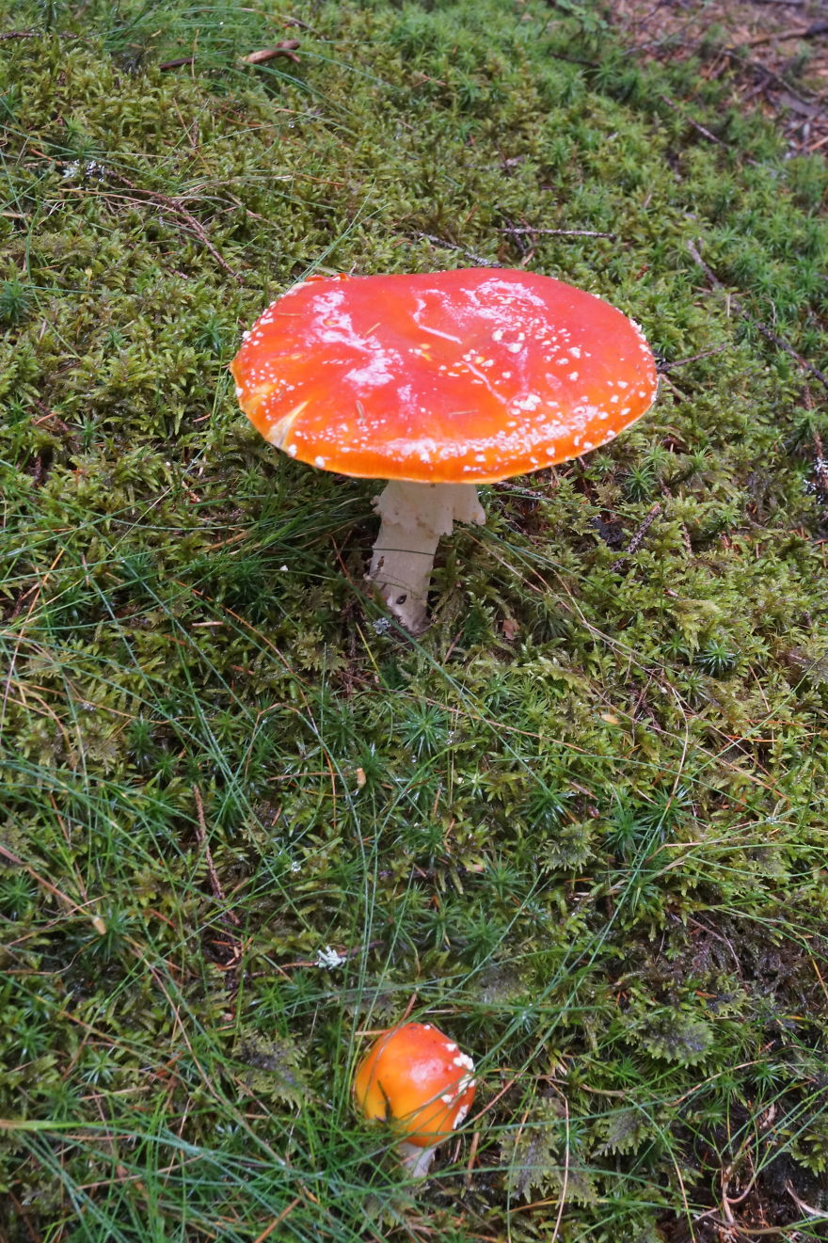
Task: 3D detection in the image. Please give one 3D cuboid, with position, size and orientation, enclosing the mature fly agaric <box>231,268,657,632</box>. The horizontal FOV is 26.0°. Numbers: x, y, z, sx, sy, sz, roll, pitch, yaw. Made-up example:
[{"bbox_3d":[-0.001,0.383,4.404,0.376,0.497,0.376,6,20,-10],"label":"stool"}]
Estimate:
[{"bbox_3d":[0.012,-0.054,0.714,0.163,0.138,0.141,0,35,0],"label":"mature fly agaric"}]

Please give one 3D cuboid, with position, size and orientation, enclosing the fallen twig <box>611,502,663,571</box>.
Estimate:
[{"bbox_3d":[0.098,-0.037,0.785,0.005,0.006,0.052,20,46,21],"label":"fallen twig"}]

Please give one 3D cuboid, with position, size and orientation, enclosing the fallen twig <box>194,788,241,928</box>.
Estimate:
[{"bbox_3d":[-0.072,0.083,0.651,0.005,0.006,0.069,-12,43,-13],"label":"fallen twig"}]

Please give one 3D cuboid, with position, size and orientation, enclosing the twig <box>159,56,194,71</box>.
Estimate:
[{"bbox_3d":[-0.150,-0.354,1.137,0.025,0.007,0.007,-24,47,-25],"label":"twig"}]

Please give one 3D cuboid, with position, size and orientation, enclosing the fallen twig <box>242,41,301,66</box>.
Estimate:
[{"bbox_3d":[-0.091,-0.364,1.148,0.043,0.014,0.020,-25,48,-25],"label":"fallen twig"}]

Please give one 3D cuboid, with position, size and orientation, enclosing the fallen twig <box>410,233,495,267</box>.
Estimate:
[{"bbox_3d":[0.021,-0.200,0.966,0.056,0.006,0.005,27,48,27],"label":"fallen twig"}]

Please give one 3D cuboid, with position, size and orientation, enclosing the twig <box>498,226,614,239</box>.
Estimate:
[{"bbox_3d":[0.078,-0.212,0.979,0.064,0.006,0.005,4,42,5],"label":"twig"}]

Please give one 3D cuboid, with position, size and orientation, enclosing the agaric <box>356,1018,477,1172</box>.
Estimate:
[{"bbox_3d":[0.000,0.147,0.542,0.036,0.060,0.036,0,35,0],"label":"agaric"}]

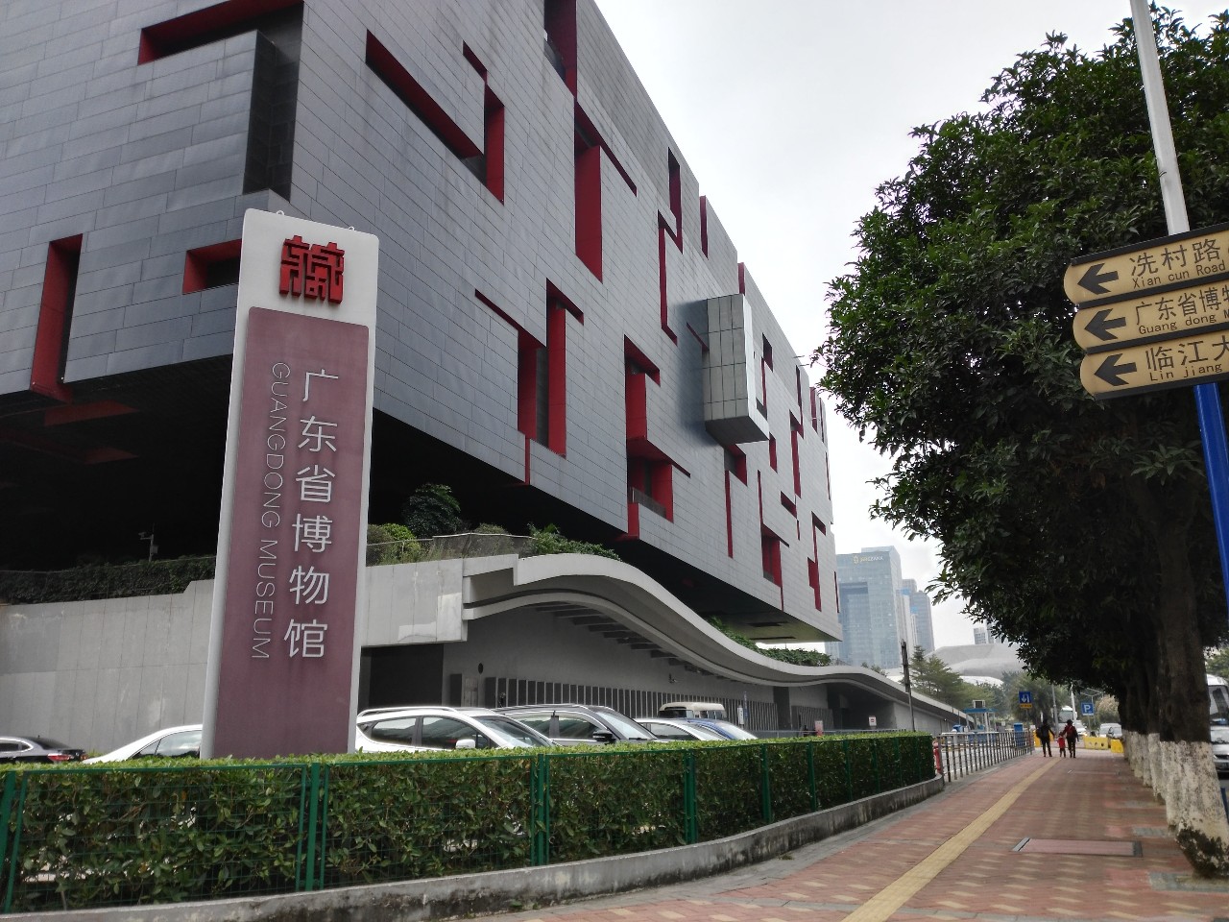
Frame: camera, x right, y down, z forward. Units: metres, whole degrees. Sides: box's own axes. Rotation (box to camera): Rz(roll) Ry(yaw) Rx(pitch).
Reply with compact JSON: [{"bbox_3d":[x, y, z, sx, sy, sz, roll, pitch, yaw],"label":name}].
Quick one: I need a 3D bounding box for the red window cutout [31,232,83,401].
[{"bbox_3d":[-17.652,-4.662,32.206,1.440,5.180,0.950,-7,-16,20],"label":"red window cutout"}]

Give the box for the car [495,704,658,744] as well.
[{"bbox_3d":[-0.460,5.221,17.593,4.750,1.720,1.880,-8,-16,24],"label":"car"}]

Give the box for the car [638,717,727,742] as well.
[{"bbox_3d":[0.980,5.995,20.135,4.600,1.470,1.800,-7,-16,20],"label":"car"}]

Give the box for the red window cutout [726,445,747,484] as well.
[{"bbox_3d":[9.841,0.036,84.380,1.000,3.070,7.800,-7,-16,20],"label":"red window cutout"}]

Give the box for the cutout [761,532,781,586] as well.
[{"bbox_3d":[14.404,9.159,93.512,0.800,4.680,7.900,-6,-16,20],"label":"cutout"}]

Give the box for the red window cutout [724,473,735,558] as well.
[{"bbox_3d":[8.850,4.286,79.274,0.600,7.000,1.200,-6,-16,20],"label":"red window cutout"}]

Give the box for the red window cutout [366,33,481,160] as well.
[{"bbox_3d":[-7.827,-13.916,40.198,1.000,1.460,8.960,-7,-16,20],"label":"red window cutout"}]

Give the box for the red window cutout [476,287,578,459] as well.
[{"bbox_3d":[-4.143,-5.052,46.458,0.900,8.600,11.500,-6,-16,20],"label":"red window cutout"}]

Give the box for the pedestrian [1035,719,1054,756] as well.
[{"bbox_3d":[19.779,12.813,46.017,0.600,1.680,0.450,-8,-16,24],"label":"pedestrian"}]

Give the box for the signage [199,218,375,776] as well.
[{"bbox_3d":[-3.505,0.736,10.848,1.468,7.077,0.350,7,-17,-28],"label":"signage"}]

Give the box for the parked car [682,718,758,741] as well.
[{"bbox_3d":[2.041,6.446,21.913,4.550,1.480,1.800,-8,-16,24],"label":"parked car"}]

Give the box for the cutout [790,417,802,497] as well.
[{"bbox_3d":[20.052,-0.420,112.656,1.000,9.200,3.900,-7,-16,20],"label":"cutout"}]

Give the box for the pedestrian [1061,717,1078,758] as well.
[{"bbox_3d":[19.069,11.652,41.888,0.550,1.600,0.350,-8,-16,24],"label":"pedestrian"}]

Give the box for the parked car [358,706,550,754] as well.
[{"bbox_3d":[-2.091,4.665,15.367,4.450,1.690,1.830,-7,-16,20],"label":"parked car"}]

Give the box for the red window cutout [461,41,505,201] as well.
[{"bbox_3d":[-6.307,-15.012,44.739,1.000,5.870,4.020,-7,-16,20],"label":"red window cutout"}]

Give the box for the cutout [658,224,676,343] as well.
[{"bbox_3d":[3.435,-12.211,69.378,0.600,7.830,3.500,-6,-16,20],"label":"cutout"}]

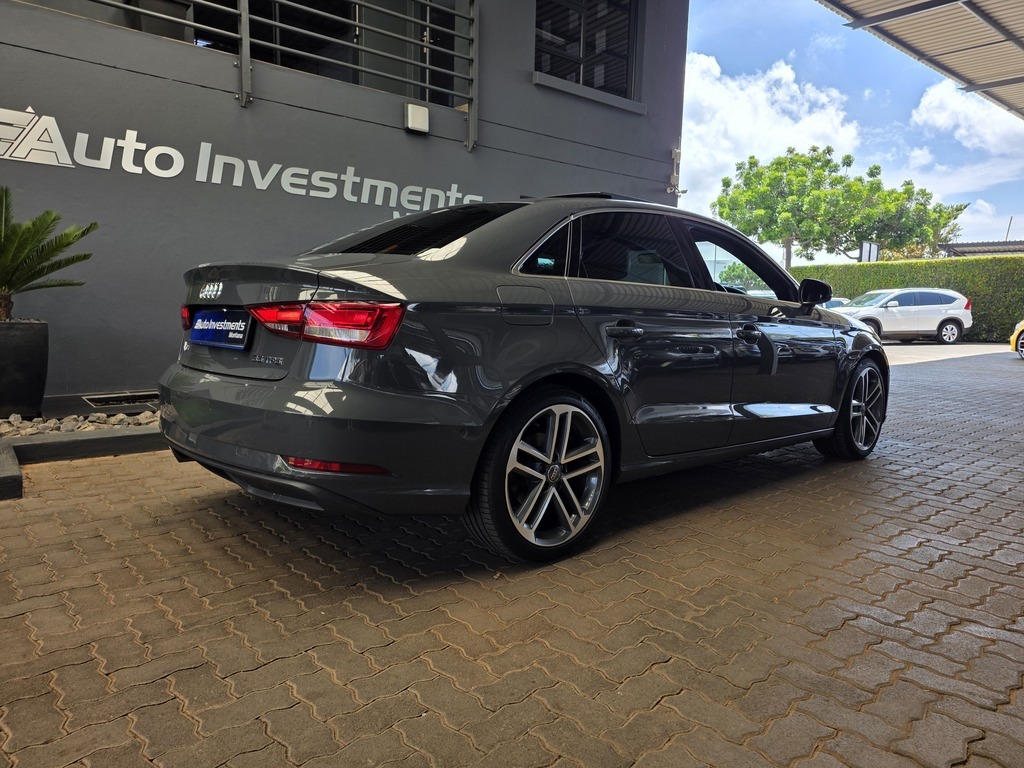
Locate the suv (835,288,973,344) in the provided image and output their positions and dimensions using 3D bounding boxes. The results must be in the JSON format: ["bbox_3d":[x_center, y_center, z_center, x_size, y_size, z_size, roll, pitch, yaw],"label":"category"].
[{"bbox_3d":[11.251,-2.025,20.221,4.550,1.670,1.850,0,7,-9],"label":"suv"}]

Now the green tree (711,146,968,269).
[{"bbox_3d":[14.848,-6.680,31.509,10.800,8.600,9.000,4,7,25],"label":"green tree"}]

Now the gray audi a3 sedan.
[{"bbox_3d":[0.565,-0.231,3.845,4.460,1.425,1.870,-5,8,-41],"label":"gray audi a3 sedan"}]

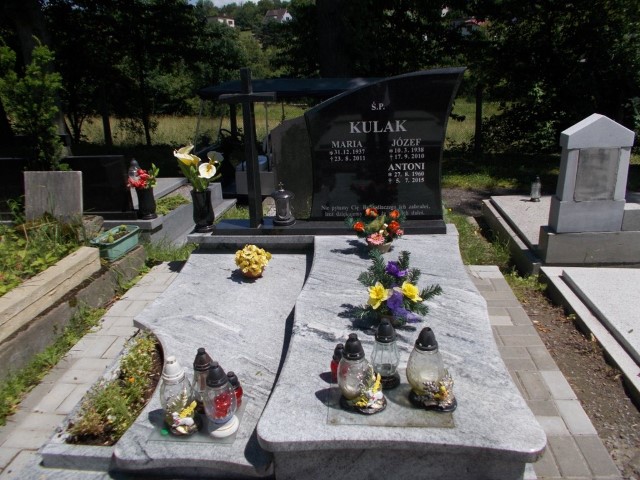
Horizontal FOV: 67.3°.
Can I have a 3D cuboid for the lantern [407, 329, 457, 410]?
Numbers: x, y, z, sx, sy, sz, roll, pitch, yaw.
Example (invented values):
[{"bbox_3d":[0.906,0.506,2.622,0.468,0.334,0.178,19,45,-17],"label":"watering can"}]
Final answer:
[{"bbox_3d":[0.423,0.459,1.777,0.155,0.315,0.180,-22,29,-40],"label":"lantern"}]

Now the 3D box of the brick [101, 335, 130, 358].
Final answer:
[{"bbox_3d":[-1.080,0.601,2.588,0.098,0.060,0.198,-1,22,5],"label":"brick"}]

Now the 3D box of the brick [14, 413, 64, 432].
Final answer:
[{"bbox_3d":[-1.158,0.802,2.051,0.200,0.065,0.100,0,22,6],"label":"brick"}]

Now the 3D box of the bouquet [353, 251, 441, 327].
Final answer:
[{"bbox_3d":[0.357,0.229,2.263,0.420,0.340,0.360,0,22,6],"label":"bouquet"}]

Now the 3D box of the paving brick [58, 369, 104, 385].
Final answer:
[{"bbox_3d":[-1.141,0.692,2.338,0.195,0.060,0.100,0,22,6],"label":"paving brick"}]

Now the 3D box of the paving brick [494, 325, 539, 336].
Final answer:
[{"bbox_3d":[1.068,0.523,2.616,0.200,0.065,0.100,0,22,6],"label":"paving brick"}]

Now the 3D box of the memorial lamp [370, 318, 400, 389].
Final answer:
[{"bbox_3d":[0.256,0.418,1.807,0.110,0.280,0.110,0,22,6],"label":"memorial lamp"}]

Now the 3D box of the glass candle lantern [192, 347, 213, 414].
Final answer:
[{"bbox_3d":[-0.442,0.544,1.874,0.105,0.287,0.105,-1,22,5],"label":"glass candle lantern"}]

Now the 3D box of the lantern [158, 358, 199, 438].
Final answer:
[{"bbox_3d":[-0.528,0.570,1.791,0.140,0.310,0.140,-8,22,-11],"label":"lantern"}]

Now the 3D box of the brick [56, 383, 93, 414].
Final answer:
[{"bbox_3d":[-1.094,0.746,2.184,0.100,0.065,0.200,0,22,6],"label":"brick"}]

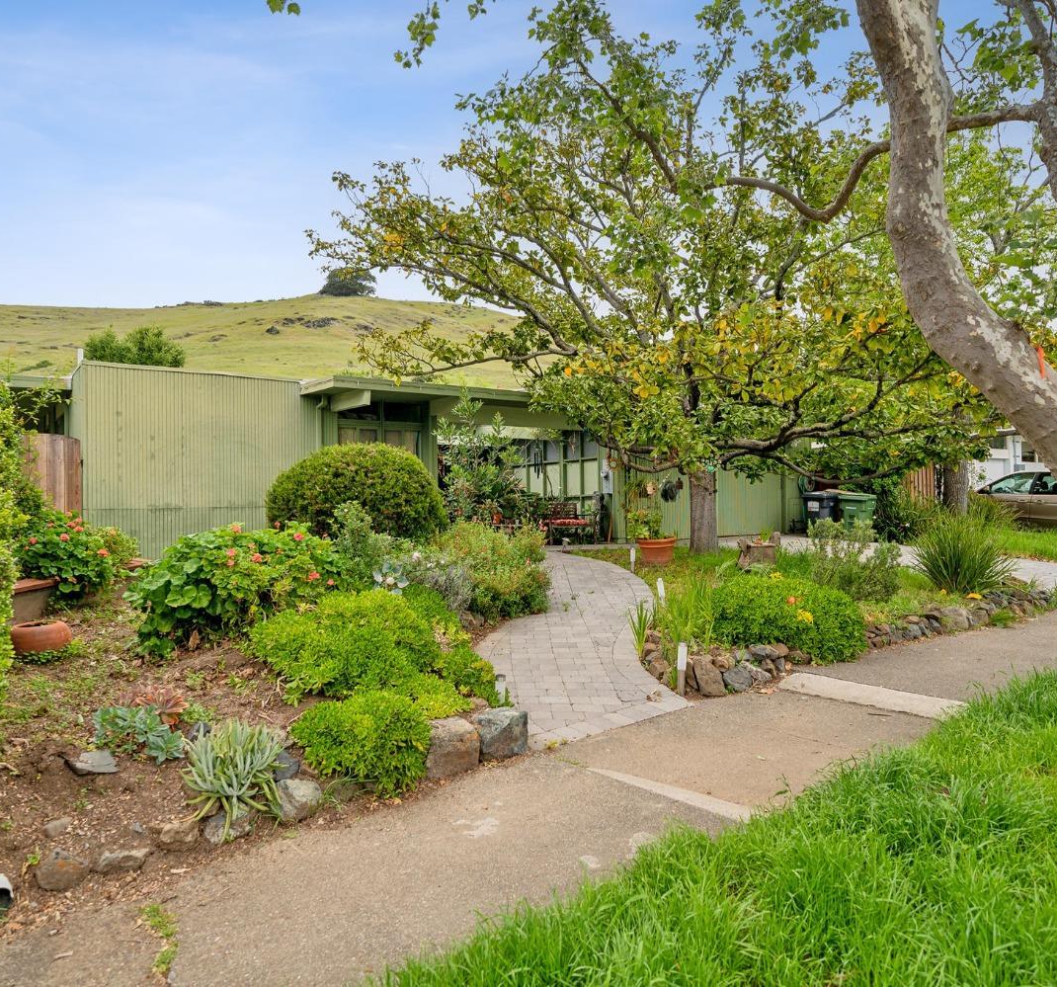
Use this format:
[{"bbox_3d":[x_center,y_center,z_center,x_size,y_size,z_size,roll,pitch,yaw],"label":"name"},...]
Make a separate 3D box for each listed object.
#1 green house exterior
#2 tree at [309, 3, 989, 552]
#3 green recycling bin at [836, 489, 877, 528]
[{"bbox_3d":[-1.947,-0.402,17.458,16.900,2.900,9.000,-1,0,-35],"label":"green house exterior"},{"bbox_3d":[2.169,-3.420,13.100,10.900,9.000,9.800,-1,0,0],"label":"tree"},{"bbox_3d":[7.225,0.520,16.400,0.750,1.070,0.630,-1,0,-35],"label":"green recycling bin"}]

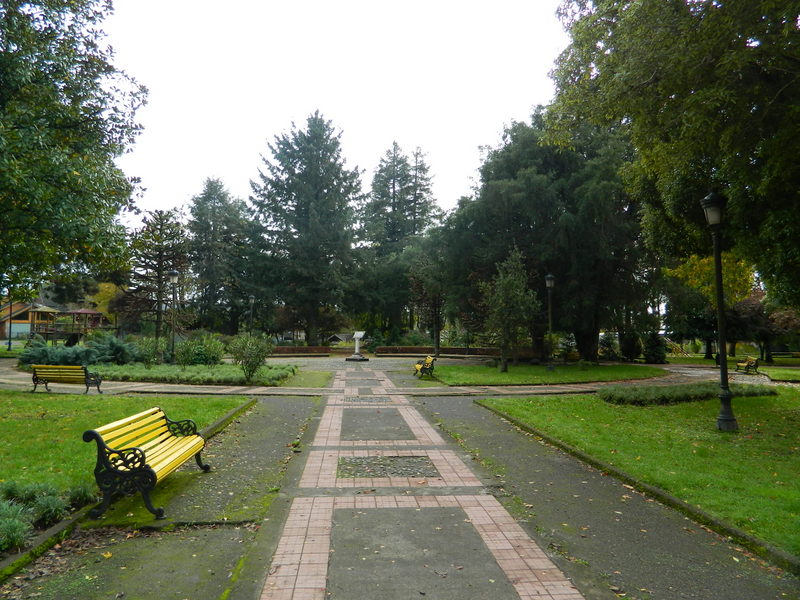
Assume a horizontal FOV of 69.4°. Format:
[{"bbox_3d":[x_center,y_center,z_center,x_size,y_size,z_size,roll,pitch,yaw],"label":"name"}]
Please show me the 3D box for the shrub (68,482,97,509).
[{"bbox_3d":[-2.995,1.822,5.540,0.300,0.260,0.300,0,-4,0],"label":"shrub"}]

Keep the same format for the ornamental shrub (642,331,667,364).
[{"bbox_3d":[13.875,2.549,31.563,1.300,1.860,1.300,0,-4,0],"label":"ornamental shrub"}]

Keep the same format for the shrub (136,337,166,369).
[{"bbox_3d":[-9.759,2.130,22.646,1.250,1.360,1.200,0,-4,0],"label":"shrub"}]

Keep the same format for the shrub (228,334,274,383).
[{"bbox_3d":[-5.082,2.012,19.709,1.550,1.600,1.500,0,-4,0],"label":"shrub"}]

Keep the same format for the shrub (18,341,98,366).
[{"bbox_3d":[-15.662,2.466,26.542,3.600,1.250,2.200,0,-4,0],"label":"shrub"}]

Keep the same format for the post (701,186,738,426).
[{"bbox_3d":[5.654,0.189,10.206,0.450,4.150,0.450,0,-4,0],"label":"post"}]

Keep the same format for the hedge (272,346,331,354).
[{"bbox_3d":[-7.749,3.950,45.024,4.800,0.700,0.800,0,-4,0],"label":"hedge"}]

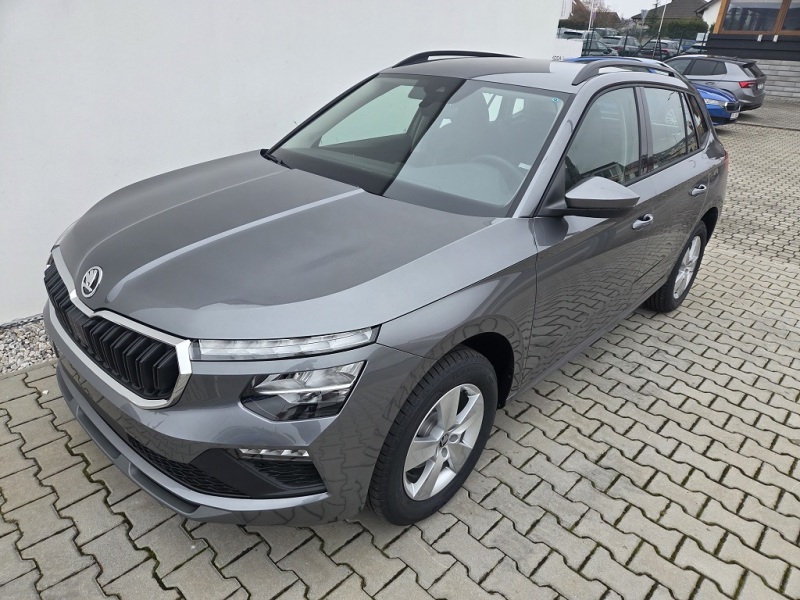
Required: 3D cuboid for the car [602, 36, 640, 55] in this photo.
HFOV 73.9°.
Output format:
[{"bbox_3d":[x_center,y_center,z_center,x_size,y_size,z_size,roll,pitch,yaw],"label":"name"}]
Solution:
[{"bbox_3d":[13.322,-14.953,32.000,1.790,1.500,4.250,24,32,37],"label":"car"}]

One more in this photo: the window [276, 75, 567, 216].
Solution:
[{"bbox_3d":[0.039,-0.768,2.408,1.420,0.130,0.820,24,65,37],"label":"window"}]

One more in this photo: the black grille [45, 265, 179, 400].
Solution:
[{"bbox_3d":[-0.945,0.070,1.688,0.910,0.210,0.120,24,32,37],"label":"black grille"}]

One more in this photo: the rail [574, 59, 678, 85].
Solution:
[{"bbox_3d":[1.256,-1.159,2.747,0.075,0.115,1.500,24,32,37],"label":"rail"}]

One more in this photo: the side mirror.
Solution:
[{"bbox_3d":[0.745,-0.392,1.994,0.235,0.155,0.190,24,32,37],"label":"side mirror"}]

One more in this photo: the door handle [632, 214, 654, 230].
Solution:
[{"bbox_3d":[1.144,-0.377,2.501,0.050,0.050,0.205,24,32,37],"label":"door handle"}]

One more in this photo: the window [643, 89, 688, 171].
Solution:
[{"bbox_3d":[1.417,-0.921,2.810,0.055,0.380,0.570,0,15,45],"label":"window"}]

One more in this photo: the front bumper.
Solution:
[{"bbox_3d":[-0.790,0.206,1.942,1.760,0.560,0.640,24,32,37],"label":"front bumper"}]

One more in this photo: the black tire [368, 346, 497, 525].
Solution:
[{"bbox_3d":[0.097,0.458,1.881,0.210,0.650,0.650,24,32,37],"label":"black tire"}]

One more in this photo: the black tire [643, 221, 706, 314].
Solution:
[{"bbox_3d":[1.906,-0.245,3.695,0.210,0.650,0.650,24,32,37],"label":"black tire"}]

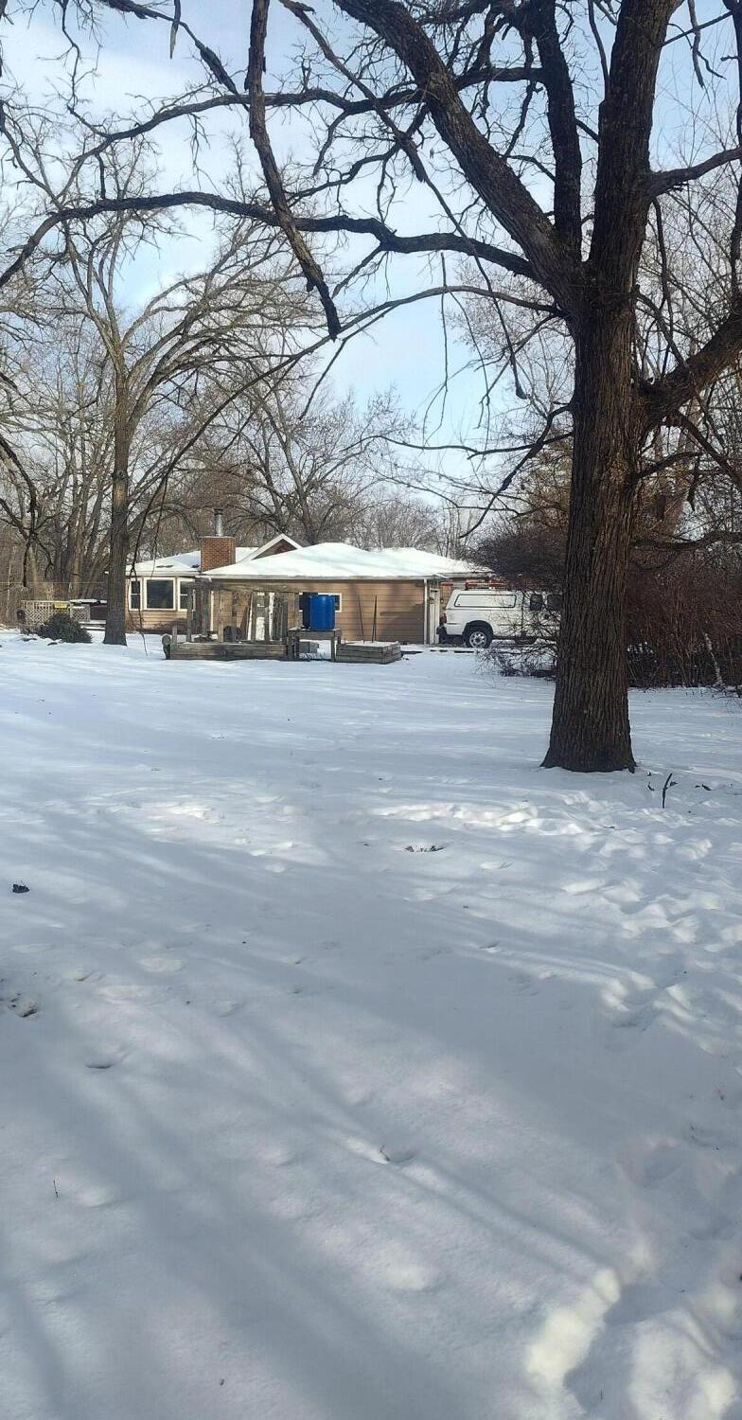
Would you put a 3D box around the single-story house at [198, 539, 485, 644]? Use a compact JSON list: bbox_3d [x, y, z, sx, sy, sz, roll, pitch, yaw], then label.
[{"bbox_3d":[-1.200,-4.350,47.200,8.900,3.800,7.800,1,5,6],"label":"single-story house"}]

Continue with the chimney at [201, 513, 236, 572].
[{"bbox_3d":[-6.150,-6.750,51.000,1.150,2.550,0.950,1,5,7],"label":"chimney"}]

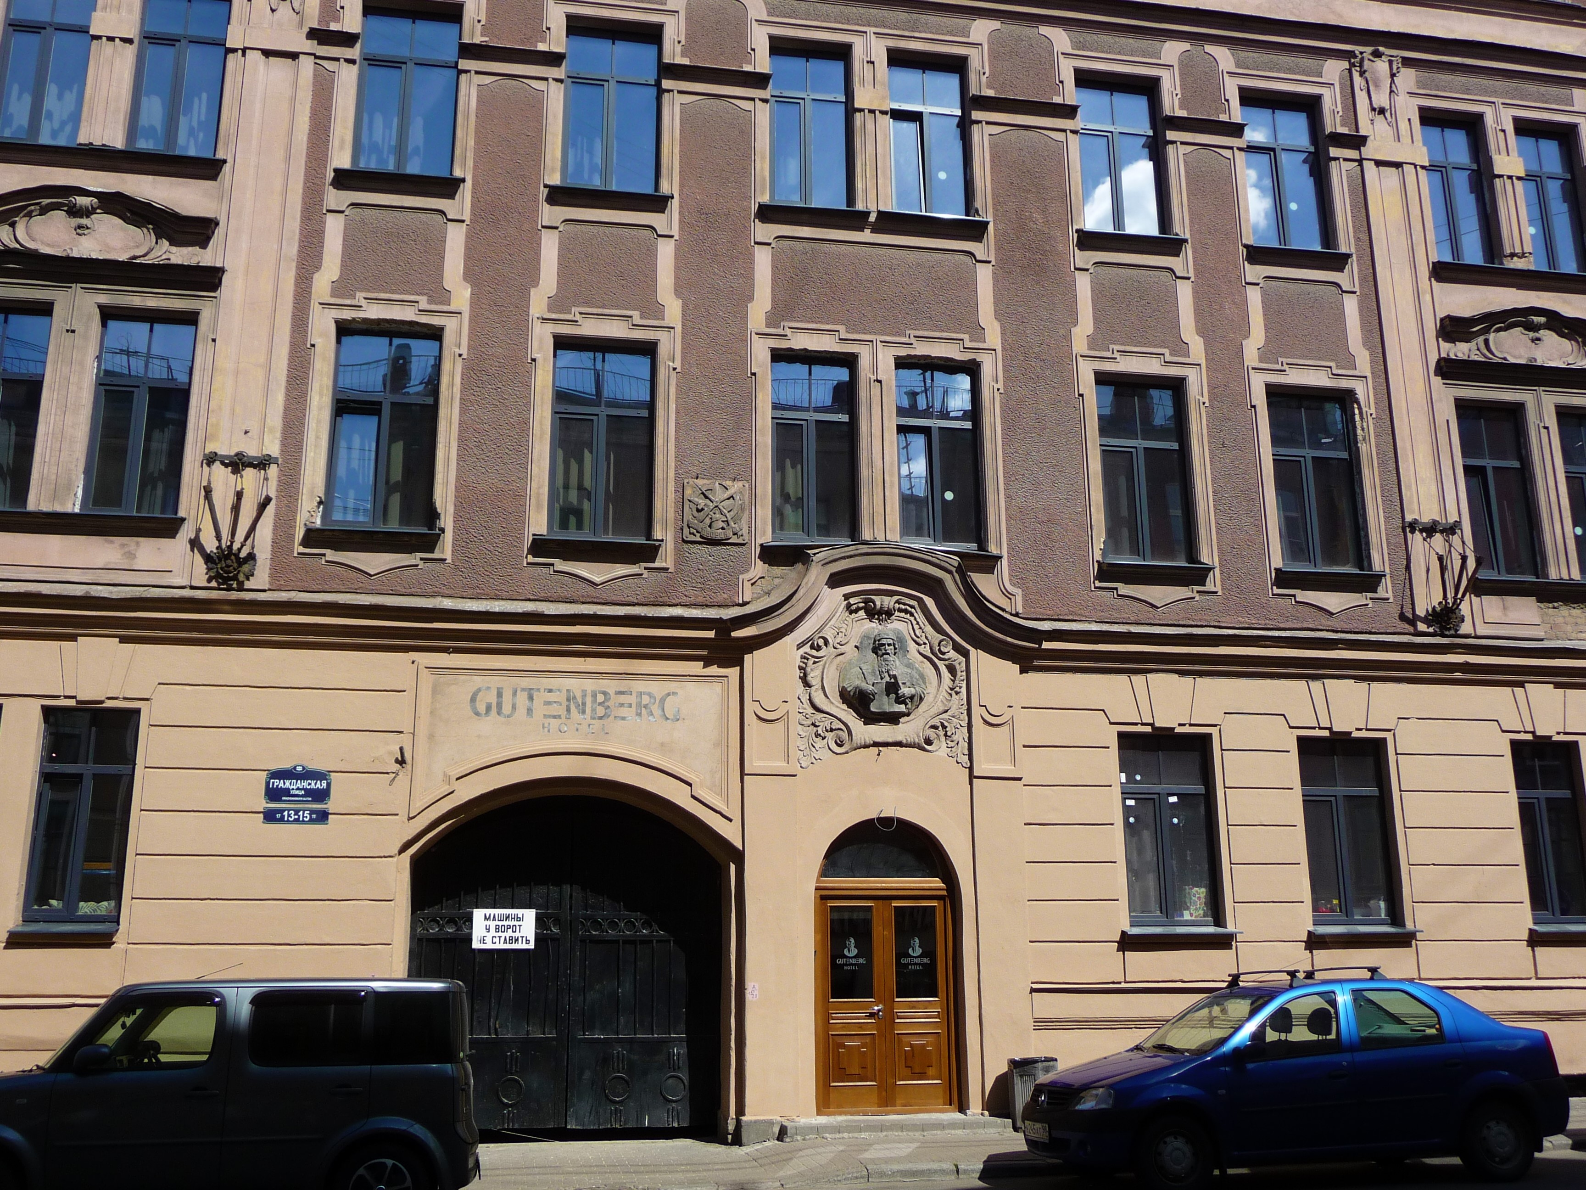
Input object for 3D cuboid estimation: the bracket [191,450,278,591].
[{"bbox_3d":[-5.266,-0.740,13.765,0.705,1.380,0.380,2,-14,-10],"label":"bracket"}]

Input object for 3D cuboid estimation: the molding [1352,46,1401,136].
[{"bbox_3d":[7.673,-6.651,19.173,0.734,1.078,0.280,2,-14,-10],"label":"molding"}]

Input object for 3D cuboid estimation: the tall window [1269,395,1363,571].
[{"bbox_3d":[5.766,-1.262,16.243,0.995,2.019,0.150,2,-14,-10],"label":"tall window"}]

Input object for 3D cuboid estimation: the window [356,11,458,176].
[{"bbox_3d":[-4.065,-5.315,15.487,1.010,1.891,0.150,2,-14,-10],"label":"window"}]

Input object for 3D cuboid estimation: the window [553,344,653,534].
[{"bbox_3d":[-1.943,-1.551,14.924,1.027,2.024,0.150,2,-14,-10],"label":"window"}]

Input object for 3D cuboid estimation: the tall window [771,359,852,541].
[{"bbox_3d":[0.235,-1.697,16.972,0.979,2.253,0.200,2,-14,-10],"label":"tall window"}]

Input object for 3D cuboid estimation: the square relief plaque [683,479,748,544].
[{"bbox_3d":[-0.780,-0.840,14.788,0.649,0.656,0.100,2,-14,-10],"label":"square relief plaque"}]

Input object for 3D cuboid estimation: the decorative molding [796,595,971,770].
[{"bbox_3d":[0.908,0.833,14.588,1.745,1.774,0.280,2,-14,-10],"label":"decorative molding"}]

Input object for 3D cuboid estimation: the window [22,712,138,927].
[{"bbox_3d":[-6.415,1.976,13.231,0.853,1.923,0.150,2,-14,-10],"label":"window"}]

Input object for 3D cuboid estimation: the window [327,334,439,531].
[{"bbox_3d":[-4.468,-1.801,16.086,1.072,2.306,0.200,2,-14,-10],"label":"window"}]

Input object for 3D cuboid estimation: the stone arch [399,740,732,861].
[{"bbox_3d":[-2.070,1.980,14.014,3.130,1.124,0.320,2,-14,-10],"label":"stone arch"}]

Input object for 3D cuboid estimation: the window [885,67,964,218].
[{"bbox_3d":[1.674,-5.657,18.251,0.969,2.201,0.200,2,-14,-10],"label":"window"}]

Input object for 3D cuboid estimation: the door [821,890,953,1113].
[{"bbox_3d":[0.987,4.286,15.691,1.489,2.333,0.200,2,-14,-10],"label":"door"}]

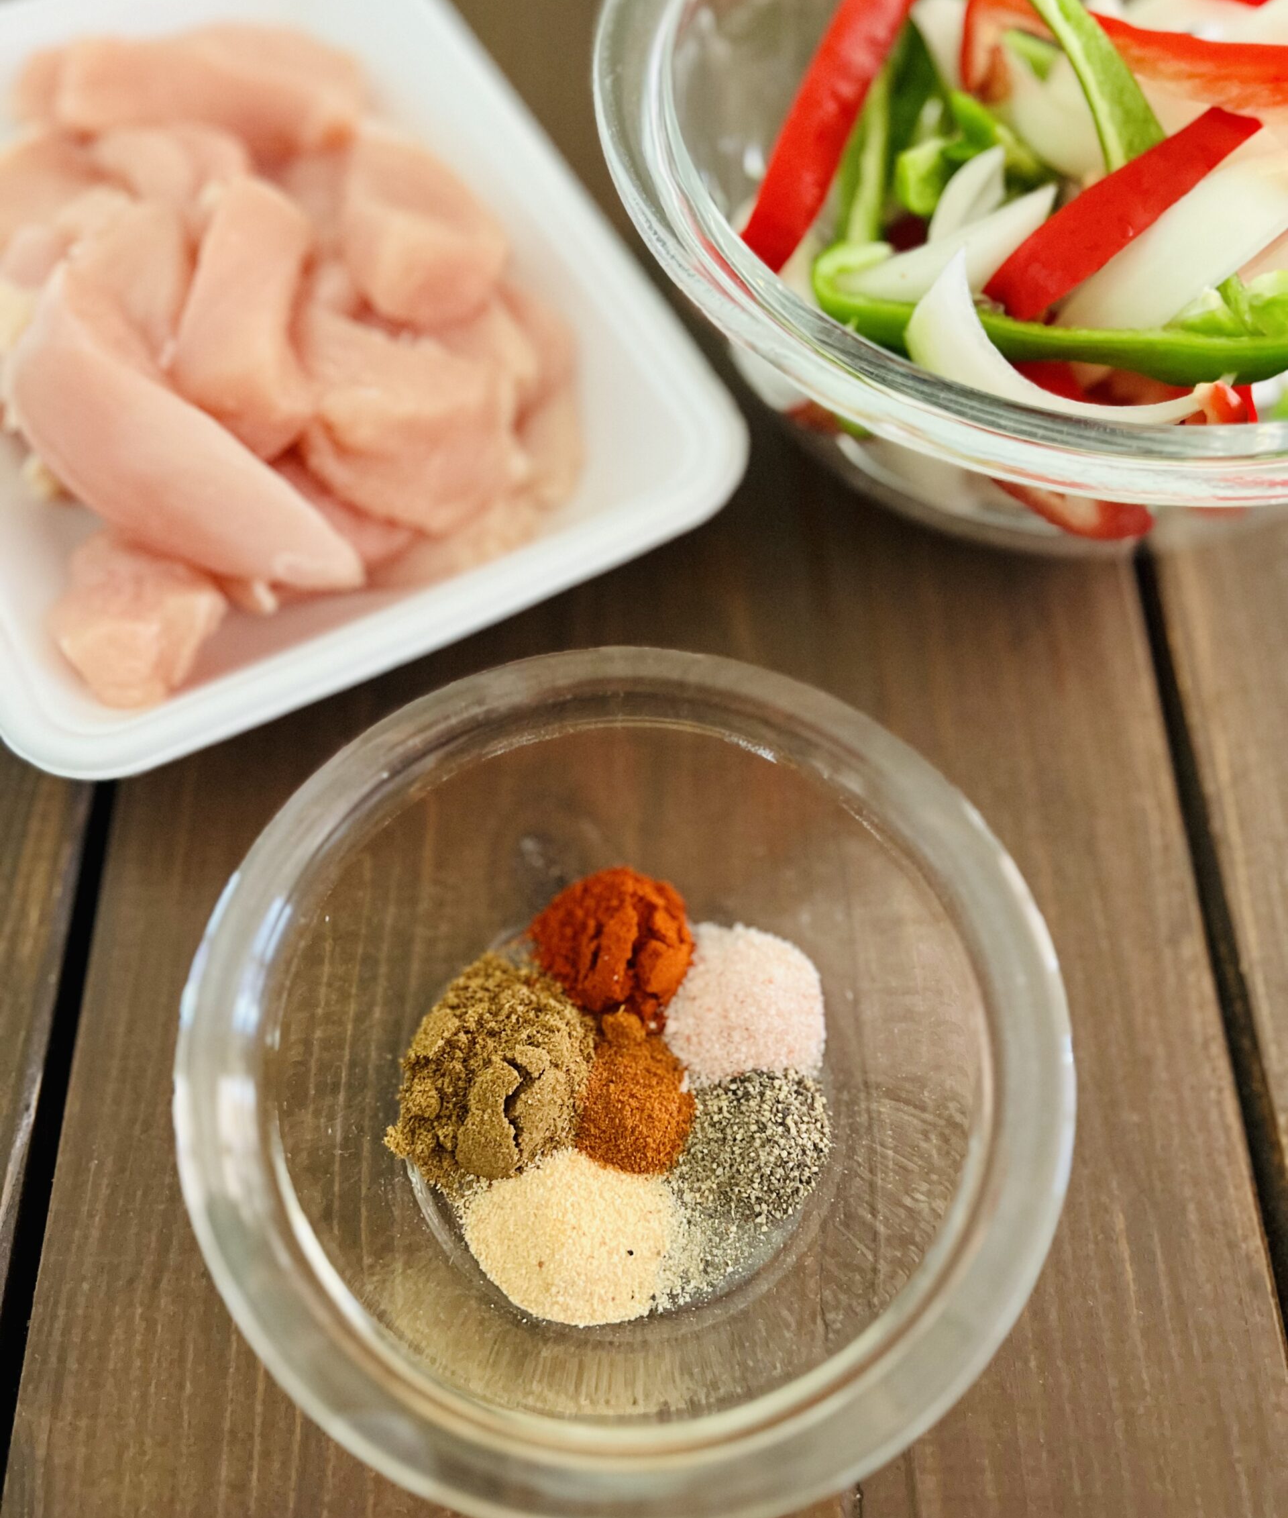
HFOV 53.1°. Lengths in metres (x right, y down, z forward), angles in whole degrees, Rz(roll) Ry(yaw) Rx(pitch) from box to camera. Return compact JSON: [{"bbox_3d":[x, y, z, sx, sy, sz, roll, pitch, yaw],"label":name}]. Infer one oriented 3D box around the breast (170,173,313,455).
[{"bbox_3d":[-0.081,-0.089,0.259,0.026,0.020,0.060,-1,64,1],"label":"breast"}]

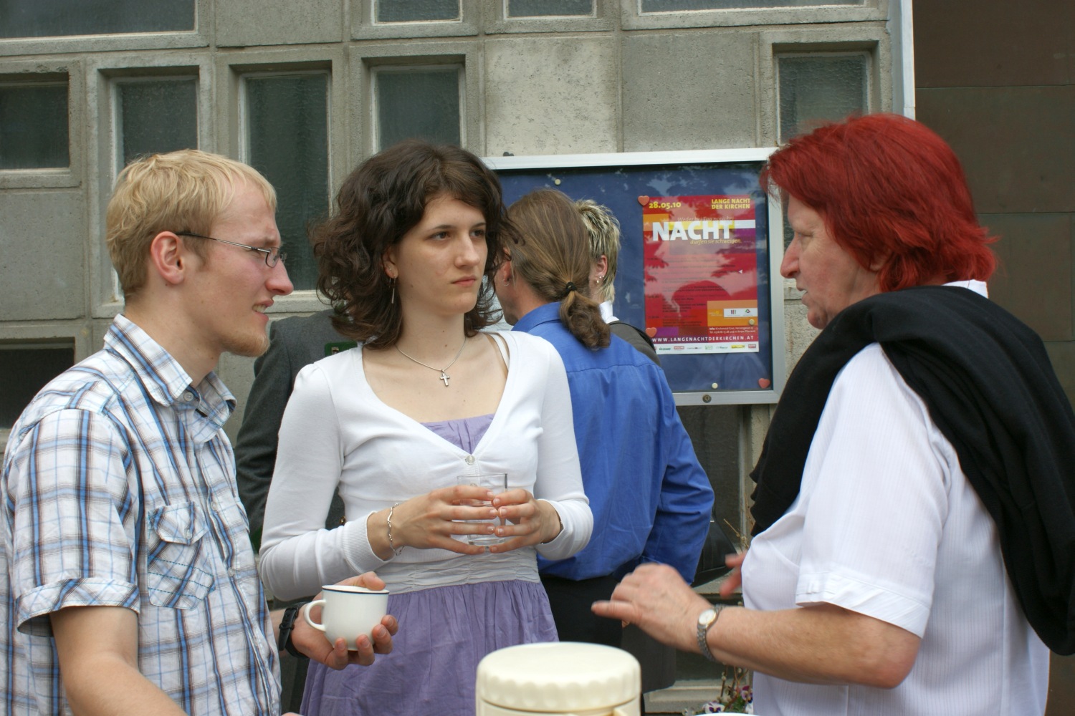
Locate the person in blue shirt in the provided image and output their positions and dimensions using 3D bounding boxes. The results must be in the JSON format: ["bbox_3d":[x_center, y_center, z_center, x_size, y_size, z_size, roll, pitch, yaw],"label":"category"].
[{"bbox_3d":[0.050,0.571,2.450,0.550,1.740,0.380,0,-2,-22],"label":"person in blue shirt"}]

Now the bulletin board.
[{"bbox_3d":[0.207,-0.203,3.574,0.881,0.672,0.050,-1,-2,4],"label":"bulletin board"}]

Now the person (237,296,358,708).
[{"bbox_3d":[-0.338,0.569,2.880,0.560,1.790,0.360,0,-2,-25],"label":"person"}]

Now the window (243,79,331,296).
[{"bbox_3d":[-0.700,-0.494,3.752,0.245,0.623,0.050,-1,-2,4],"label":"window"}]

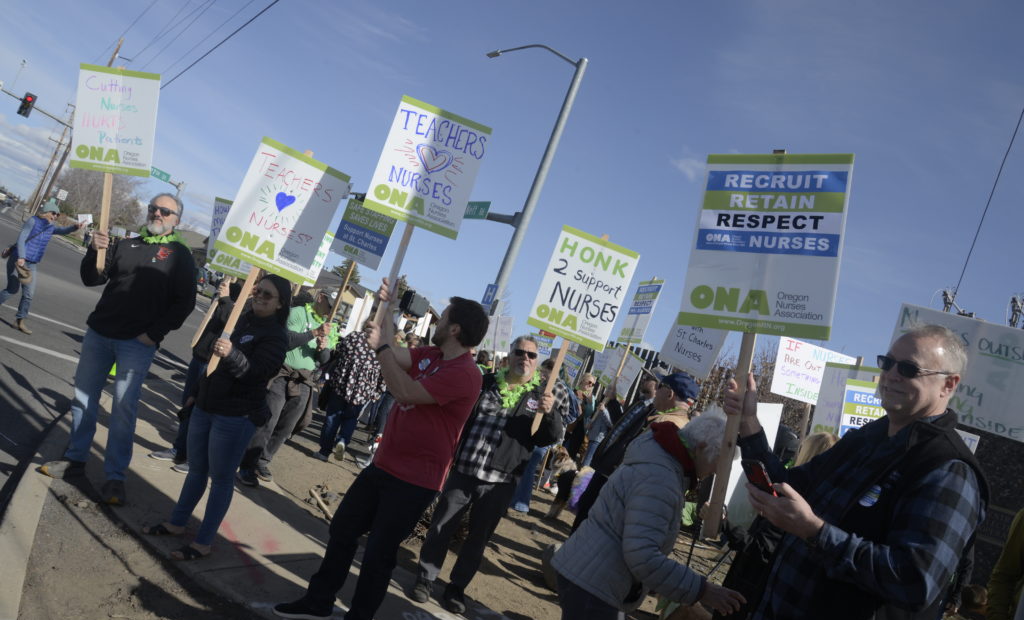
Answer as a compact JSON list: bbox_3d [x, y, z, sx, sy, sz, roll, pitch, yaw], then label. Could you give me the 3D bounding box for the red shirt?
[{"bbox_3d":[-0.421,0.534,3.535,0.340,0.700,0.460,25,-7,-42],"label":"red shirt"}]

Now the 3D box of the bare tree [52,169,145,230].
[{"bbox_3d":[-29.685,-8.529,50.000,6.200,6.600,6.000,24,-7,-31],"label":"bare tree"}]

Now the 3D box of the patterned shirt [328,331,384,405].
[{"bbox_3d":[-1.709,0.643,7.671,0.560,0.770,0.360,23,-6,-25],"label":"patterned shirt"}]

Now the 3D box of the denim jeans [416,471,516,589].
[{"bbox_3d":[-0.283,1.400,4.547,0.420,0.850,0.310,19,-6,10],"label":"denim jeans"}]

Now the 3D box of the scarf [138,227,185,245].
[{"bbox_3d":[-2.184,-0.466,4.319,0.300,0.140,0.250,21,-5,-5],"label":"scarf"}]

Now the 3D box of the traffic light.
[{"bbox_3d":[-25.876,-10.939,36.500,0.580,1.300,0.380,23,-6,-22],"label":"traffic light"}]

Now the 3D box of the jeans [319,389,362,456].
[{"bbox_3d":[-1.901,1.192,7.616,0.400,0.820,0.330,23,-6,-25],"label":"jeans"}]

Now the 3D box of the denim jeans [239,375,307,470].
[{"bbox_3d":[-2.012,0.913,5.803,0.380,0.920,0.440,14,-8,47],"label":"denim jeans"}]

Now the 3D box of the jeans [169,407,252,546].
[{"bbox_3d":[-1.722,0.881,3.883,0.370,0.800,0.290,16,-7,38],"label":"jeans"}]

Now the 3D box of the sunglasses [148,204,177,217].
[{"bbox_3d":[-2.168,-0.611,4.282,0.150,0.050,0.145,13,-6,7],"label":"sunglasses"}]

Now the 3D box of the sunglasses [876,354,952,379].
[{"bbox_3d":[1.014,0.153,1.710,0.150,0.050,0.147,10,4,-16],"label":"sunglasses"}]

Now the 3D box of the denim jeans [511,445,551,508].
[{"bbox_3d":[0.211,1.996,8.217,0.360,0.880,0.320,25,-7,-40],"label":"denim jeans"}]

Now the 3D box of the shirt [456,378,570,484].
[{"bbox_3d":[-0.024,0.785,4.357,0.620,0.730,0.380,20,-6,0],"label":"shirt"}]

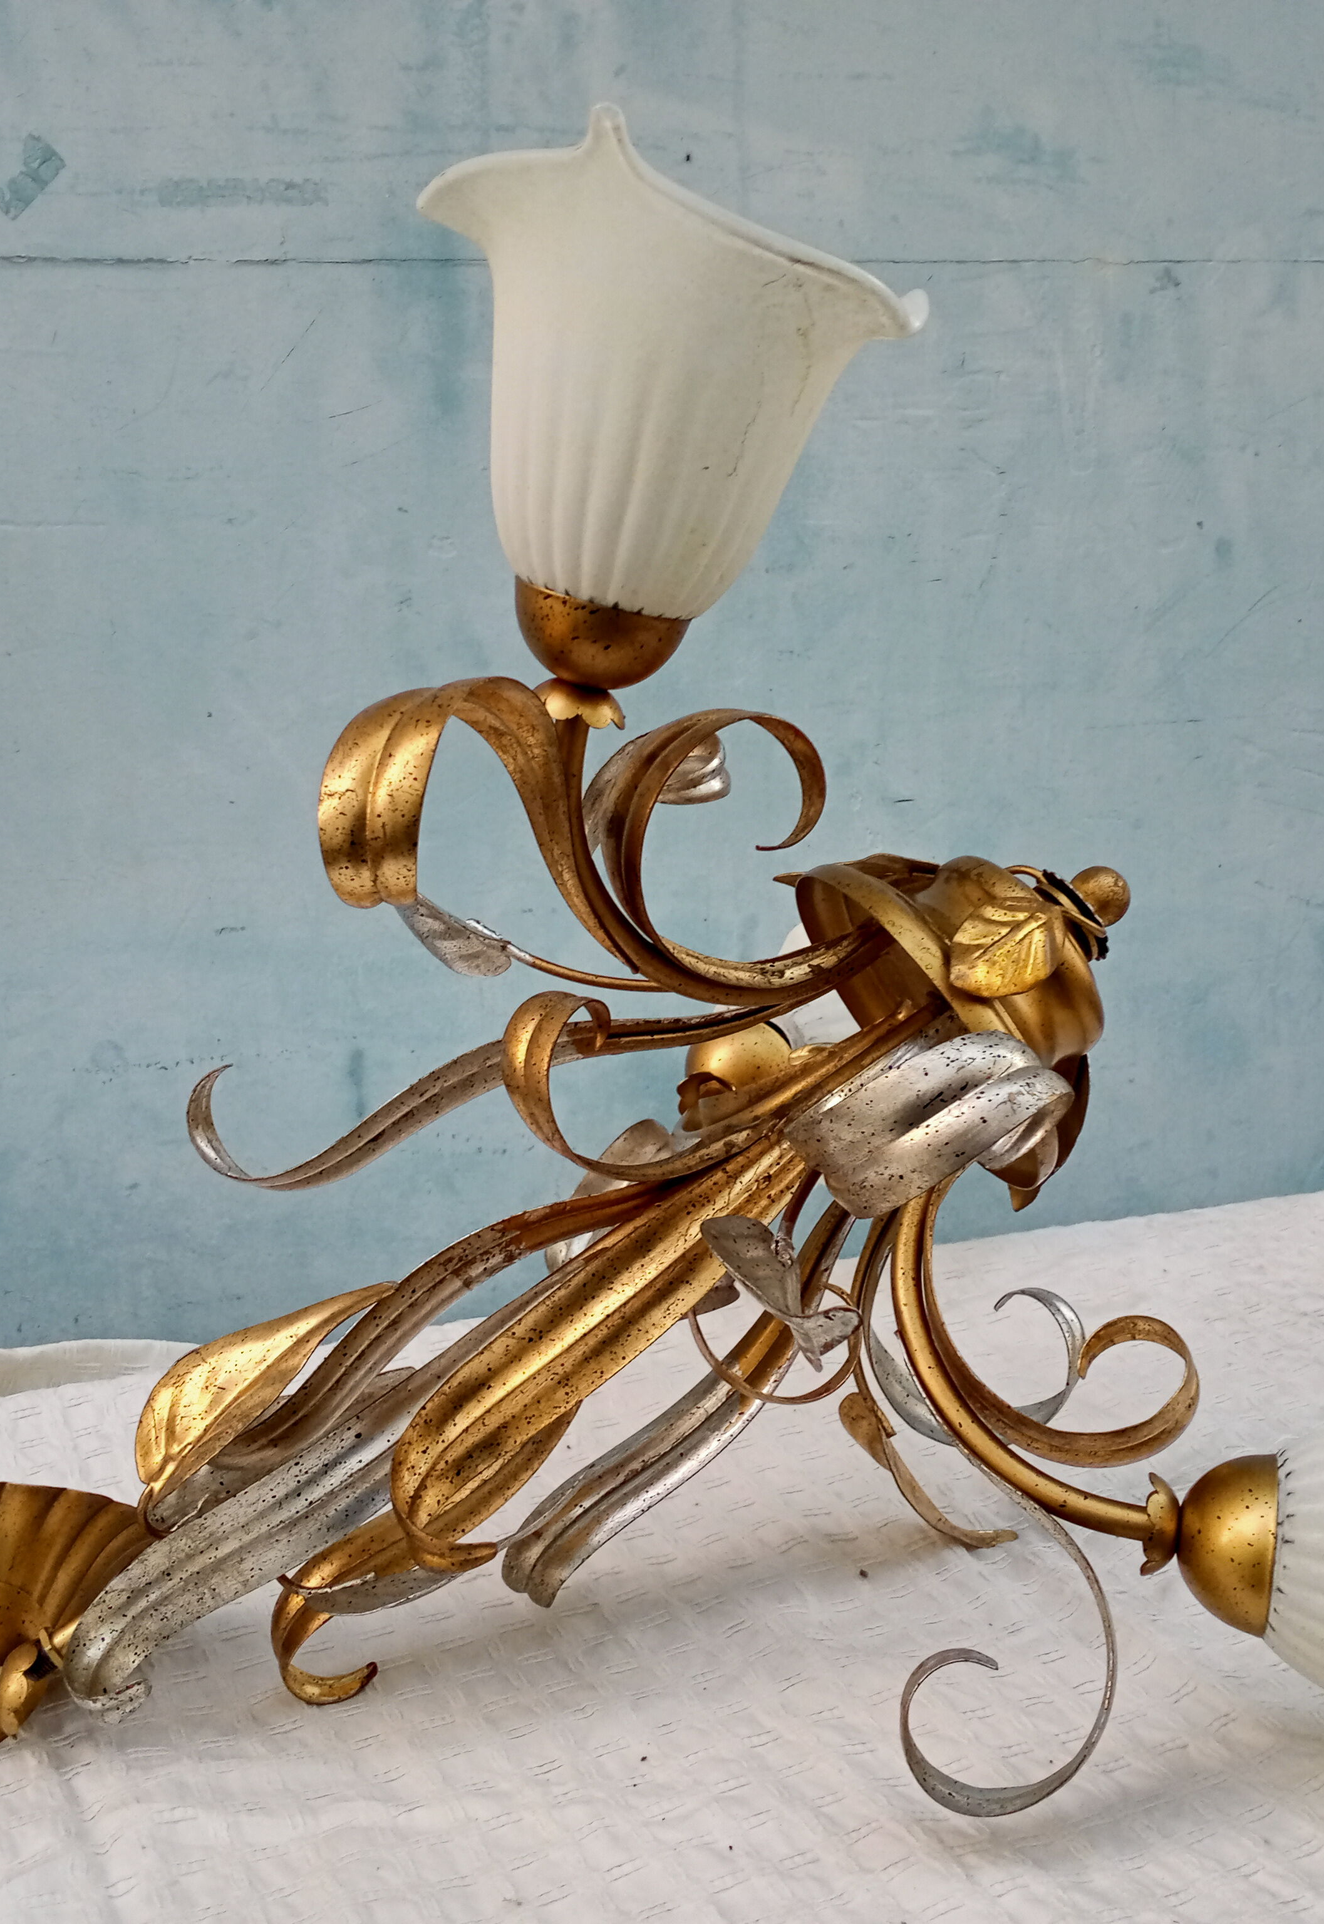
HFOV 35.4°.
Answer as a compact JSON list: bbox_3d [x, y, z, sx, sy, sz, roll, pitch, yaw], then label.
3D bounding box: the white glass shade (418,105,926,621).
[{"bbox_3d":[-0.003,-0.156,0.602,0.145,0.120,0.145,15,17,0],"label":"white glass shade"}]

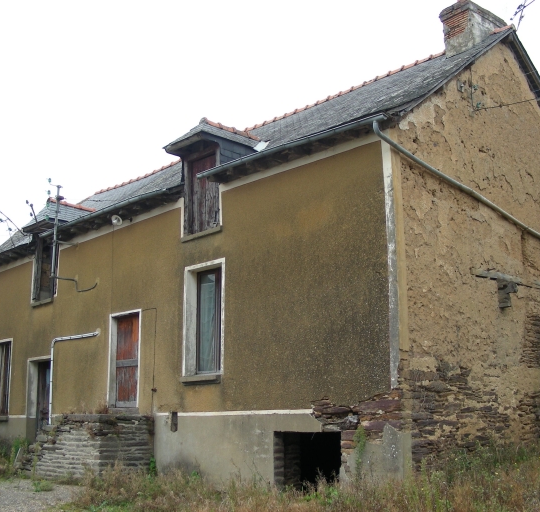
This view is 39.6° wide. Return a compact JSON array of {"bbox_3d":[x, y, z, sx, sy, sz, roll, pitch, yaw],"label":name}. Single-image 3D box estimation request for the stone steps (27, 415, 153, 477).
[{"bbox_3d":[-3.731,3.833,15.201,1.197,1.188,2.934,12,-17,-44],"label":"stone steps"}]

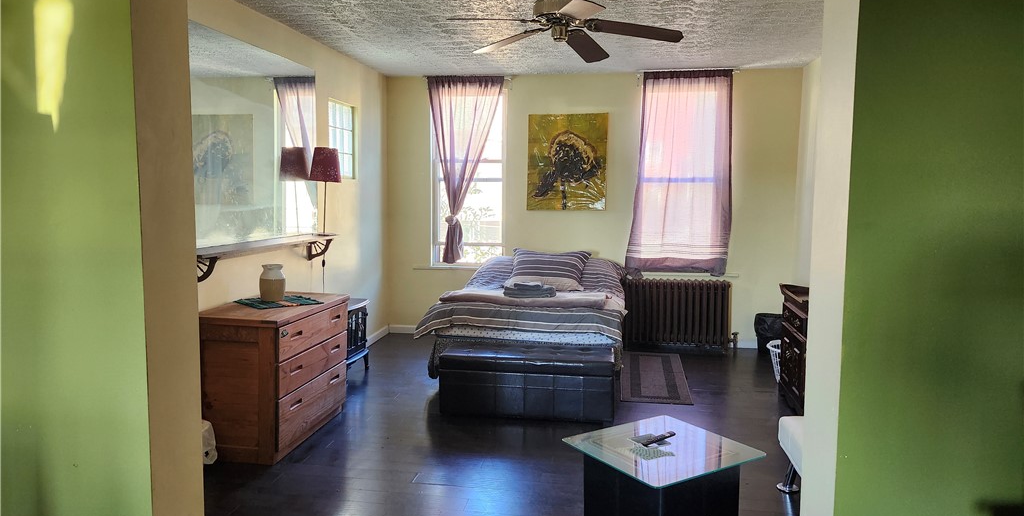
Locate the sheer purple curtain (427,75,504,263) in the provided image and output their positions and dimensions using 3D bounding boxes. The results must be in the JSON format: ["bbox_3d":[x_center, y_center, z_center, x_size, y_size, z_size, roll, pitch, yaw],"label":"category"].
[{"bbox_3d":[-0.450,-0.854,6.720,0.733,1.827,0.098,1,5,10],"label":"sheer purple curtain"}]

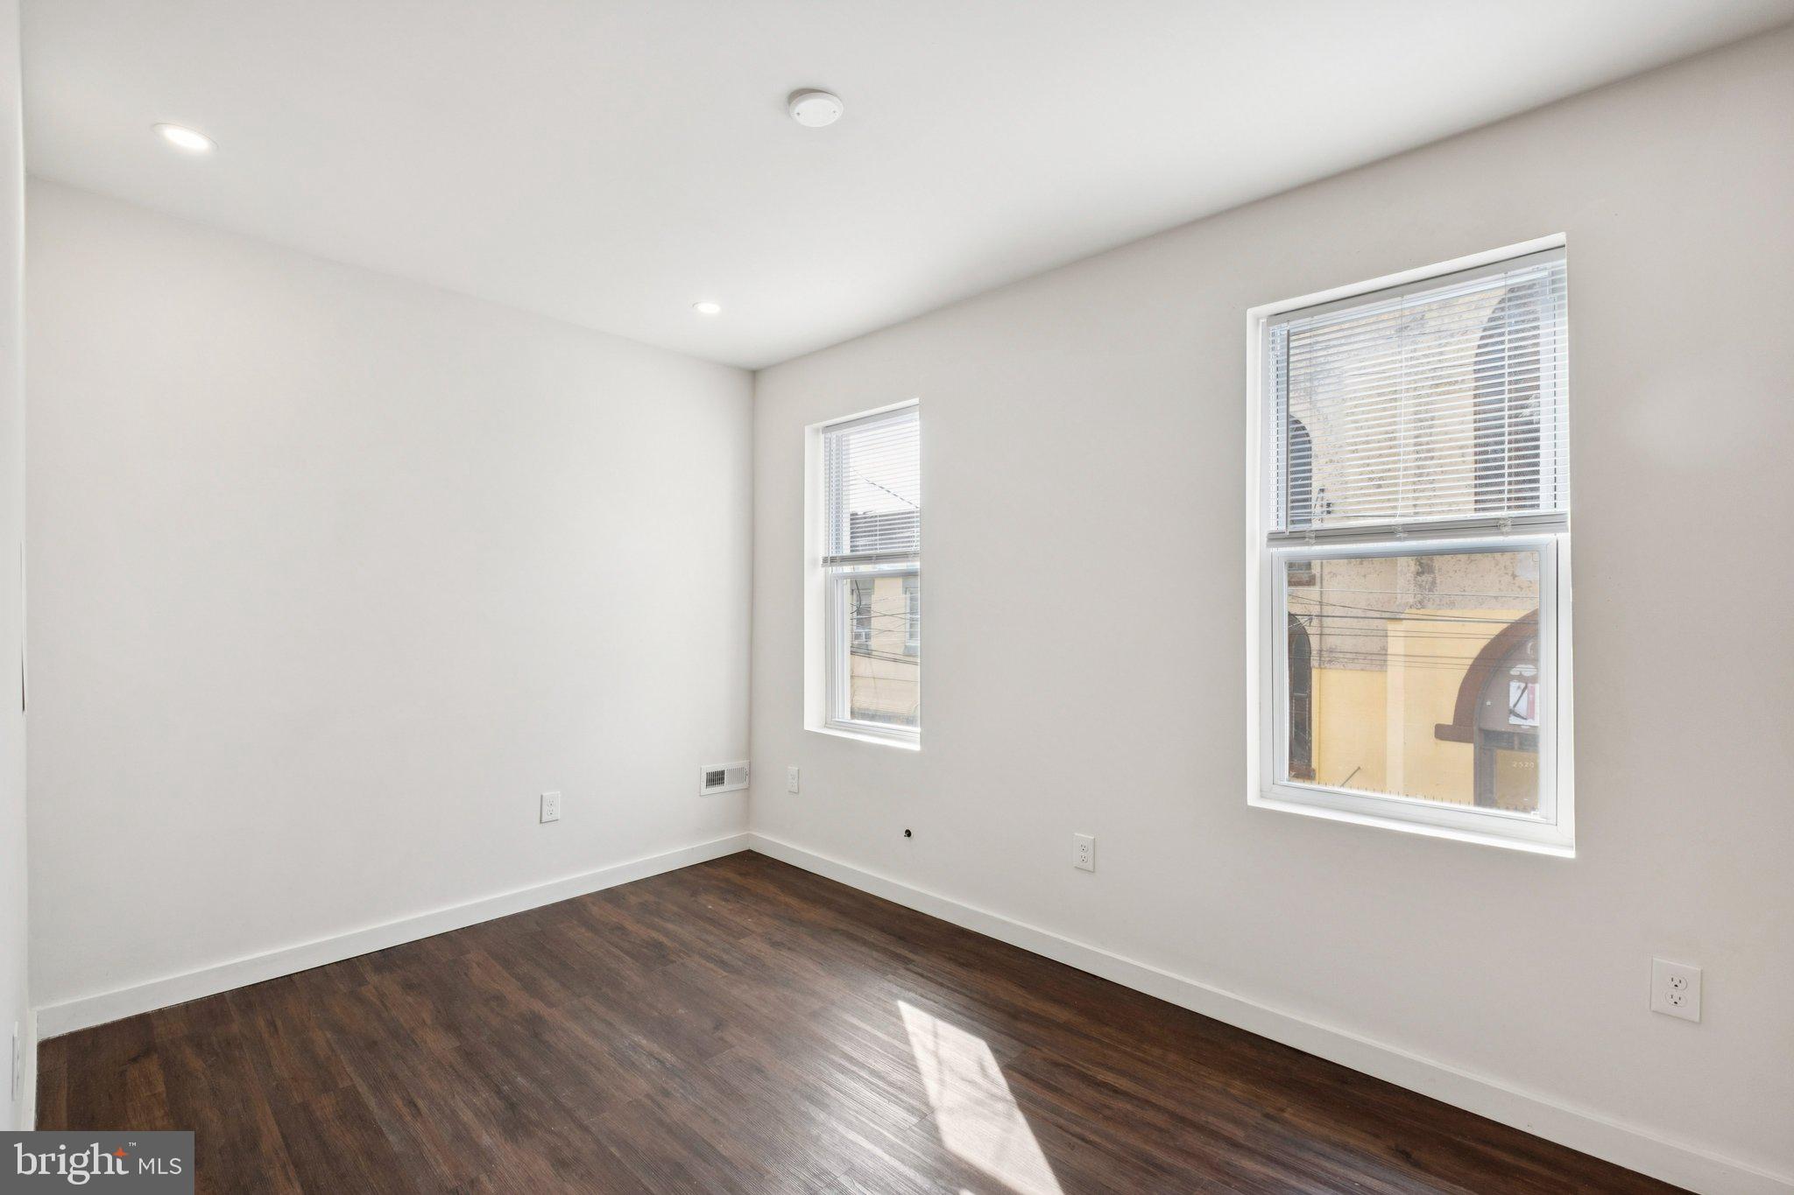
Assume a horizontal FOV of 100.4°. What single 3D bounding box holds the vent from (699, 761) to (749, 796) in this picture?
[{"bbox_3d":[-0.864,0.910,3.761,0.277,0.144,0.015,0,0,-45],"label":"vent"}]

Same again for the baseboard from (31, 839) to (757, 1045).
[{"bbox_3d":[-1.621,1.245,3.006,2.420,0.089,0.015,0,0,-45],"label":"baseboard"}]

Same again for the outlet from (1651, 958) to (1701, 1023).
[{"bbox_3d":[1.712,0.863,1.643,0.072,0.115,0.009,0,0,42],"label":"outlet"}]

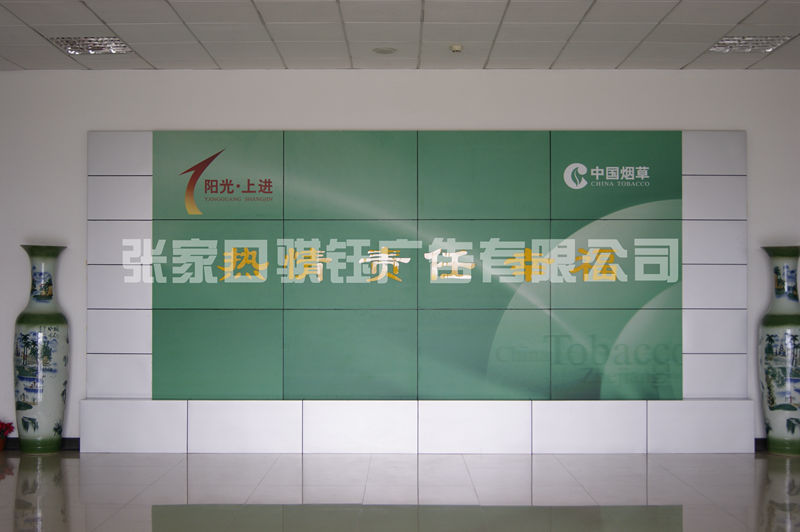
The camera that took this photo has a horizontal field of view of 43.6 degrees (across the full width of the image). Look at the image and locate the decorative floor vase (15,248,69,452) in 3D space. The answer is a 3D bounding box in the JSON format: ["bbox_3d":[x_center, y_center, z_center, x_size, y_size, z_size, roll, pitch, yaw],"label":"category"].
[{"bbox_3d":[-3.183,0.742,8.827,0.507,1.835,0.507,0,-1,0],"label":"decorative floor vase"}]

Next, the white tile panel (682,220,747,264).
[{"bbox_3d":[2.832,-0.214,9.018,0.582,0.401,0.050,0,-1,0],"label":"white tile panel"}]

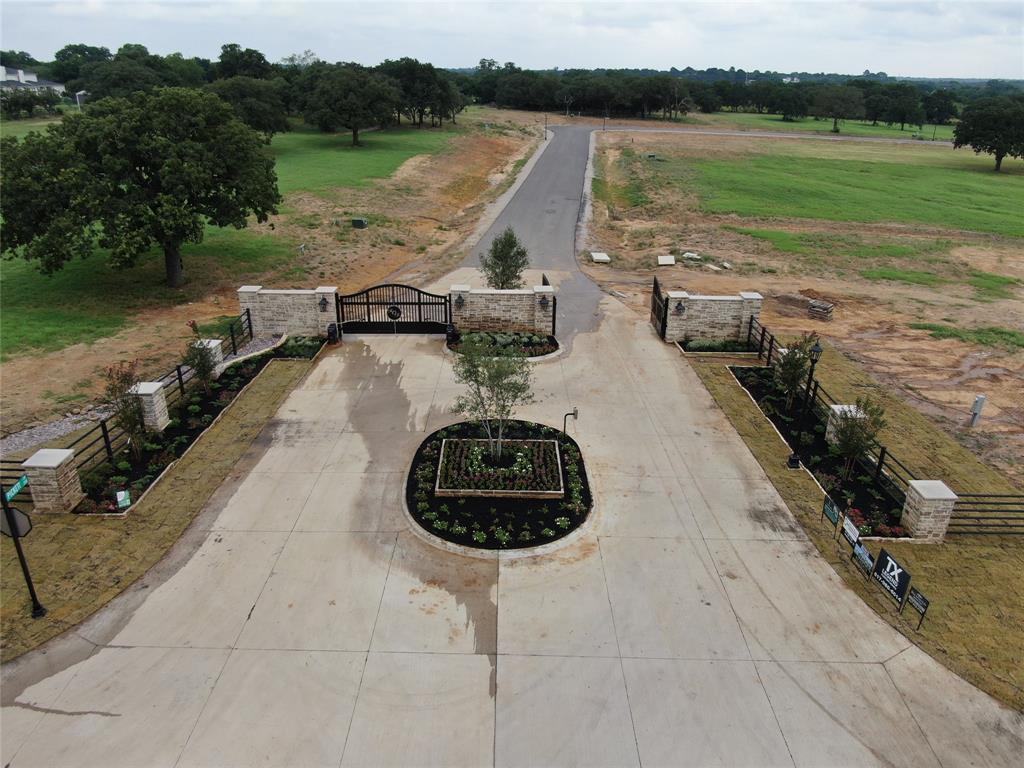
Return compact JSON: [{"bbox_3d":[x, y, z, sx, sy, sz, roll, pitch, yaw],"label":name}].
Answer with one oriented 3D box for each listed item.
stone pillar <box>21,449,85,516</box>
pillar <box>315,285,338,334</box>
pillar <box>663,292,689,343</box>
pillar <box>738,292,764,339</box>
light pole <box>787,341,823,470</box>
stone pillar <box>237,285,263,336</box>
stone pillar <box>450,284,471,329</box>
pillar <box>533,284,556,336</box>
[{"bbox_3d":[-12.804,2.726,19.915,0.940,1.507,0.940,1,24,-1],"label":"stone pillar"},{"bbox_3d":[-9.151,-3.543,35.508,0.919,2.359,0.919,1,24,-1],"label":"pillar"},{"bbox_3d":[8.275,-3.368,35.857,0.919,2.359,0.919,1,24,-1],"label":"pillar"},{"bbox_3d":[11.963,-3.316,35.933,0.919,2.359,0.919,1,24,-1],"label":"pillar"},{"bbox_3d":[9.742,0.688,23.377,0.442,4.479,0.442,1,24,-1],"label":"light pole"},{"bbox_3d":[-12.913,-3.591,35.396,0.919,2.359,0.919,1,24,-1],"label":"stone pillar"},{"bbox_3d":[-2.542,-3.648,35.562,0.919,2.359,0.919,1,24,-1],"label":"stone pillar"},{"bbox_3d":[1.573,-3.608,35.649,0.919,2.359,0.919,1,24,-1],"label":"pillar"}]

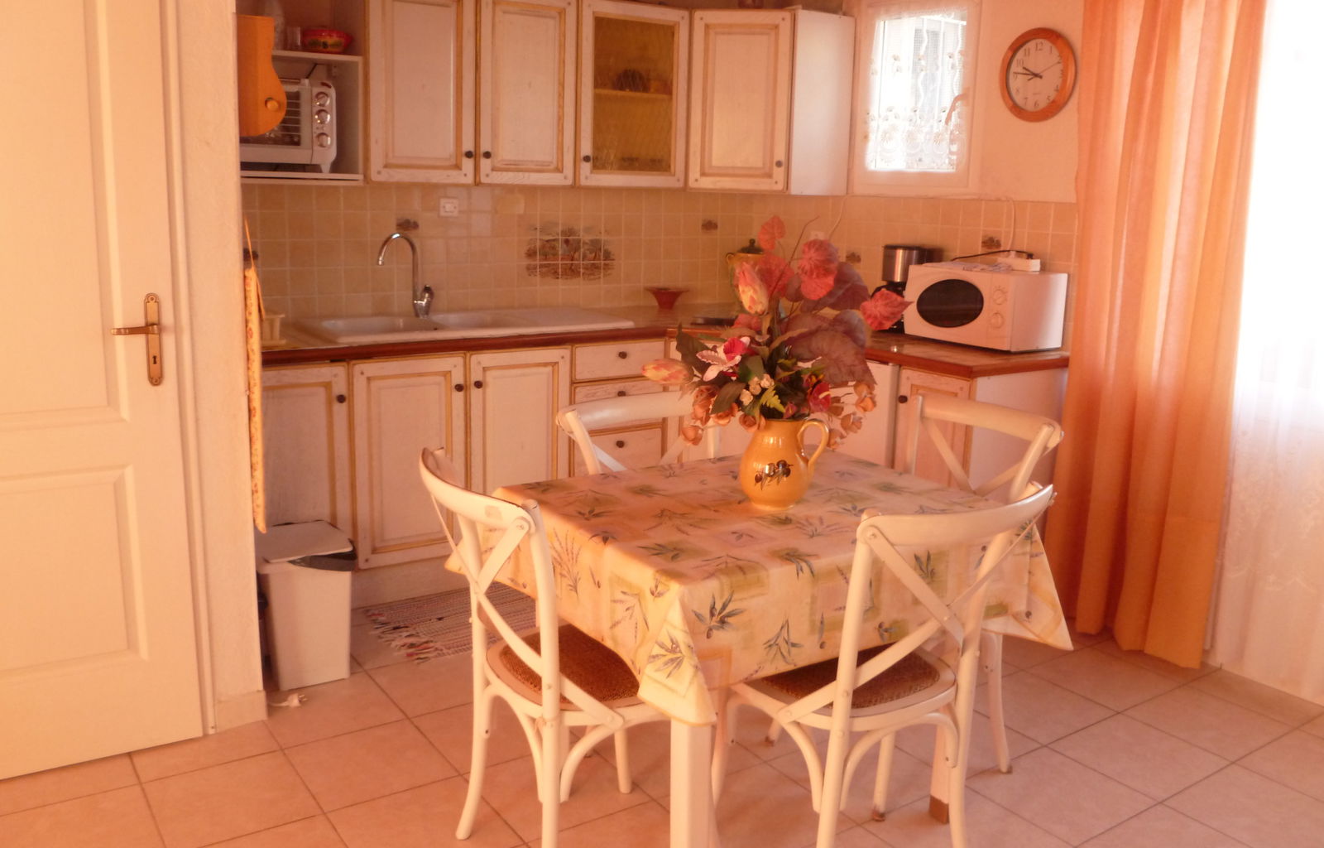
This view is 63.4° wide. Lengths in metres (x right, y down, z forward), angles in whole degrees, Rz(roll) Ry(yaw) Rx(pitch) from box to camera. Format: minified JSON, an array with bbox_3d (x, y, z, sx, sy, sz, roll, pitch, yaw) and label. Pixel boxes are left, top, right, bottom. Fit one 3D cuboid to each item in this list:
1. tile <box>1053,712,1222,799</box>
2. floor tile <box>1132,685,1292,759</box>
[{"bbox_3d":[1.228,0.856,2.759,0.330,0.010,0.330,-7,14,-34],"label":"tile"},{"bbox_3d":[1.501,0.823,2.949,0.330,0.010,0.330,-7,14,-34],"label":"floor tile"}]

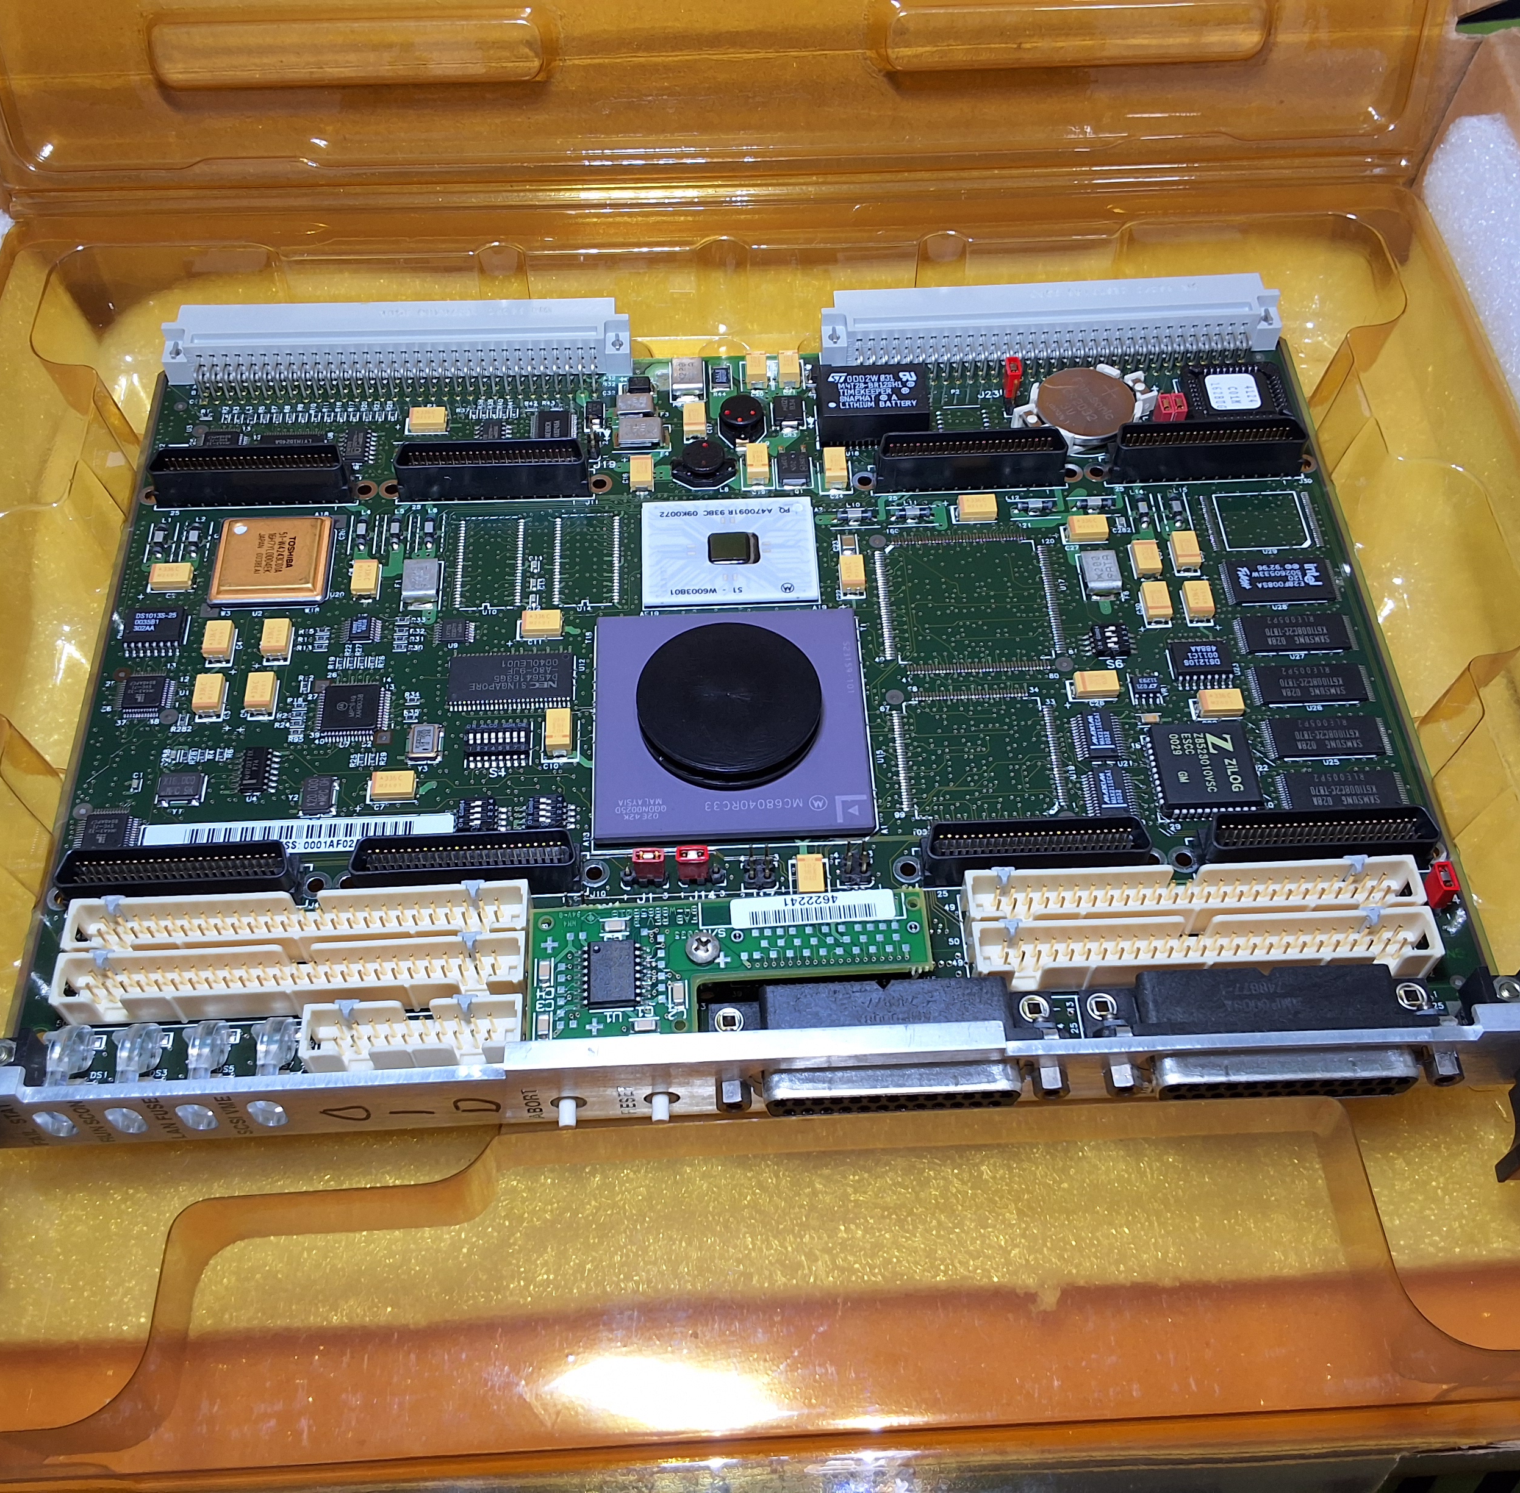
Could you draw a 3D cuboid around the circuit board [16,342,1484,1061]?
[{"bbox_3d":[-0.003,-0.017,0.286,0.233,0.013,0.160,-2,56,-2],"label":"circuit board"}]

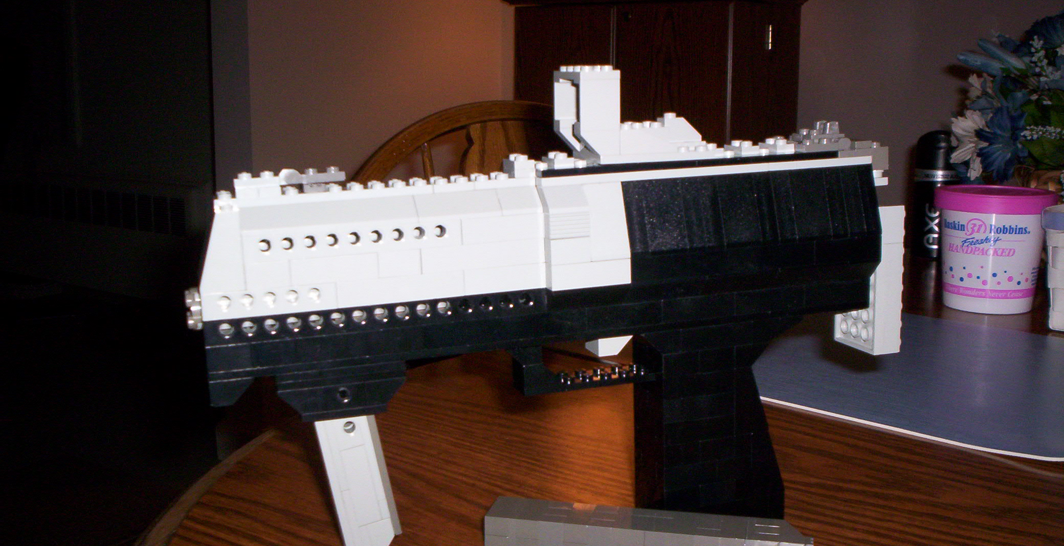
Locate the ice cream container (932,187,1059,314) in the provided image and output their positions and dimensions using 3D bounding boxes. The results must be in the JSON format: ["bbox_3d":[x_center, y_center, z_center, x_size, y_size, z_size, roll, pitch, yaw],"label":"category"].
[{"bbox_3d":[0.393,-0.021,0.960,0.101,0.100,0.101,6,11,29],"label":"ice cream container"}]

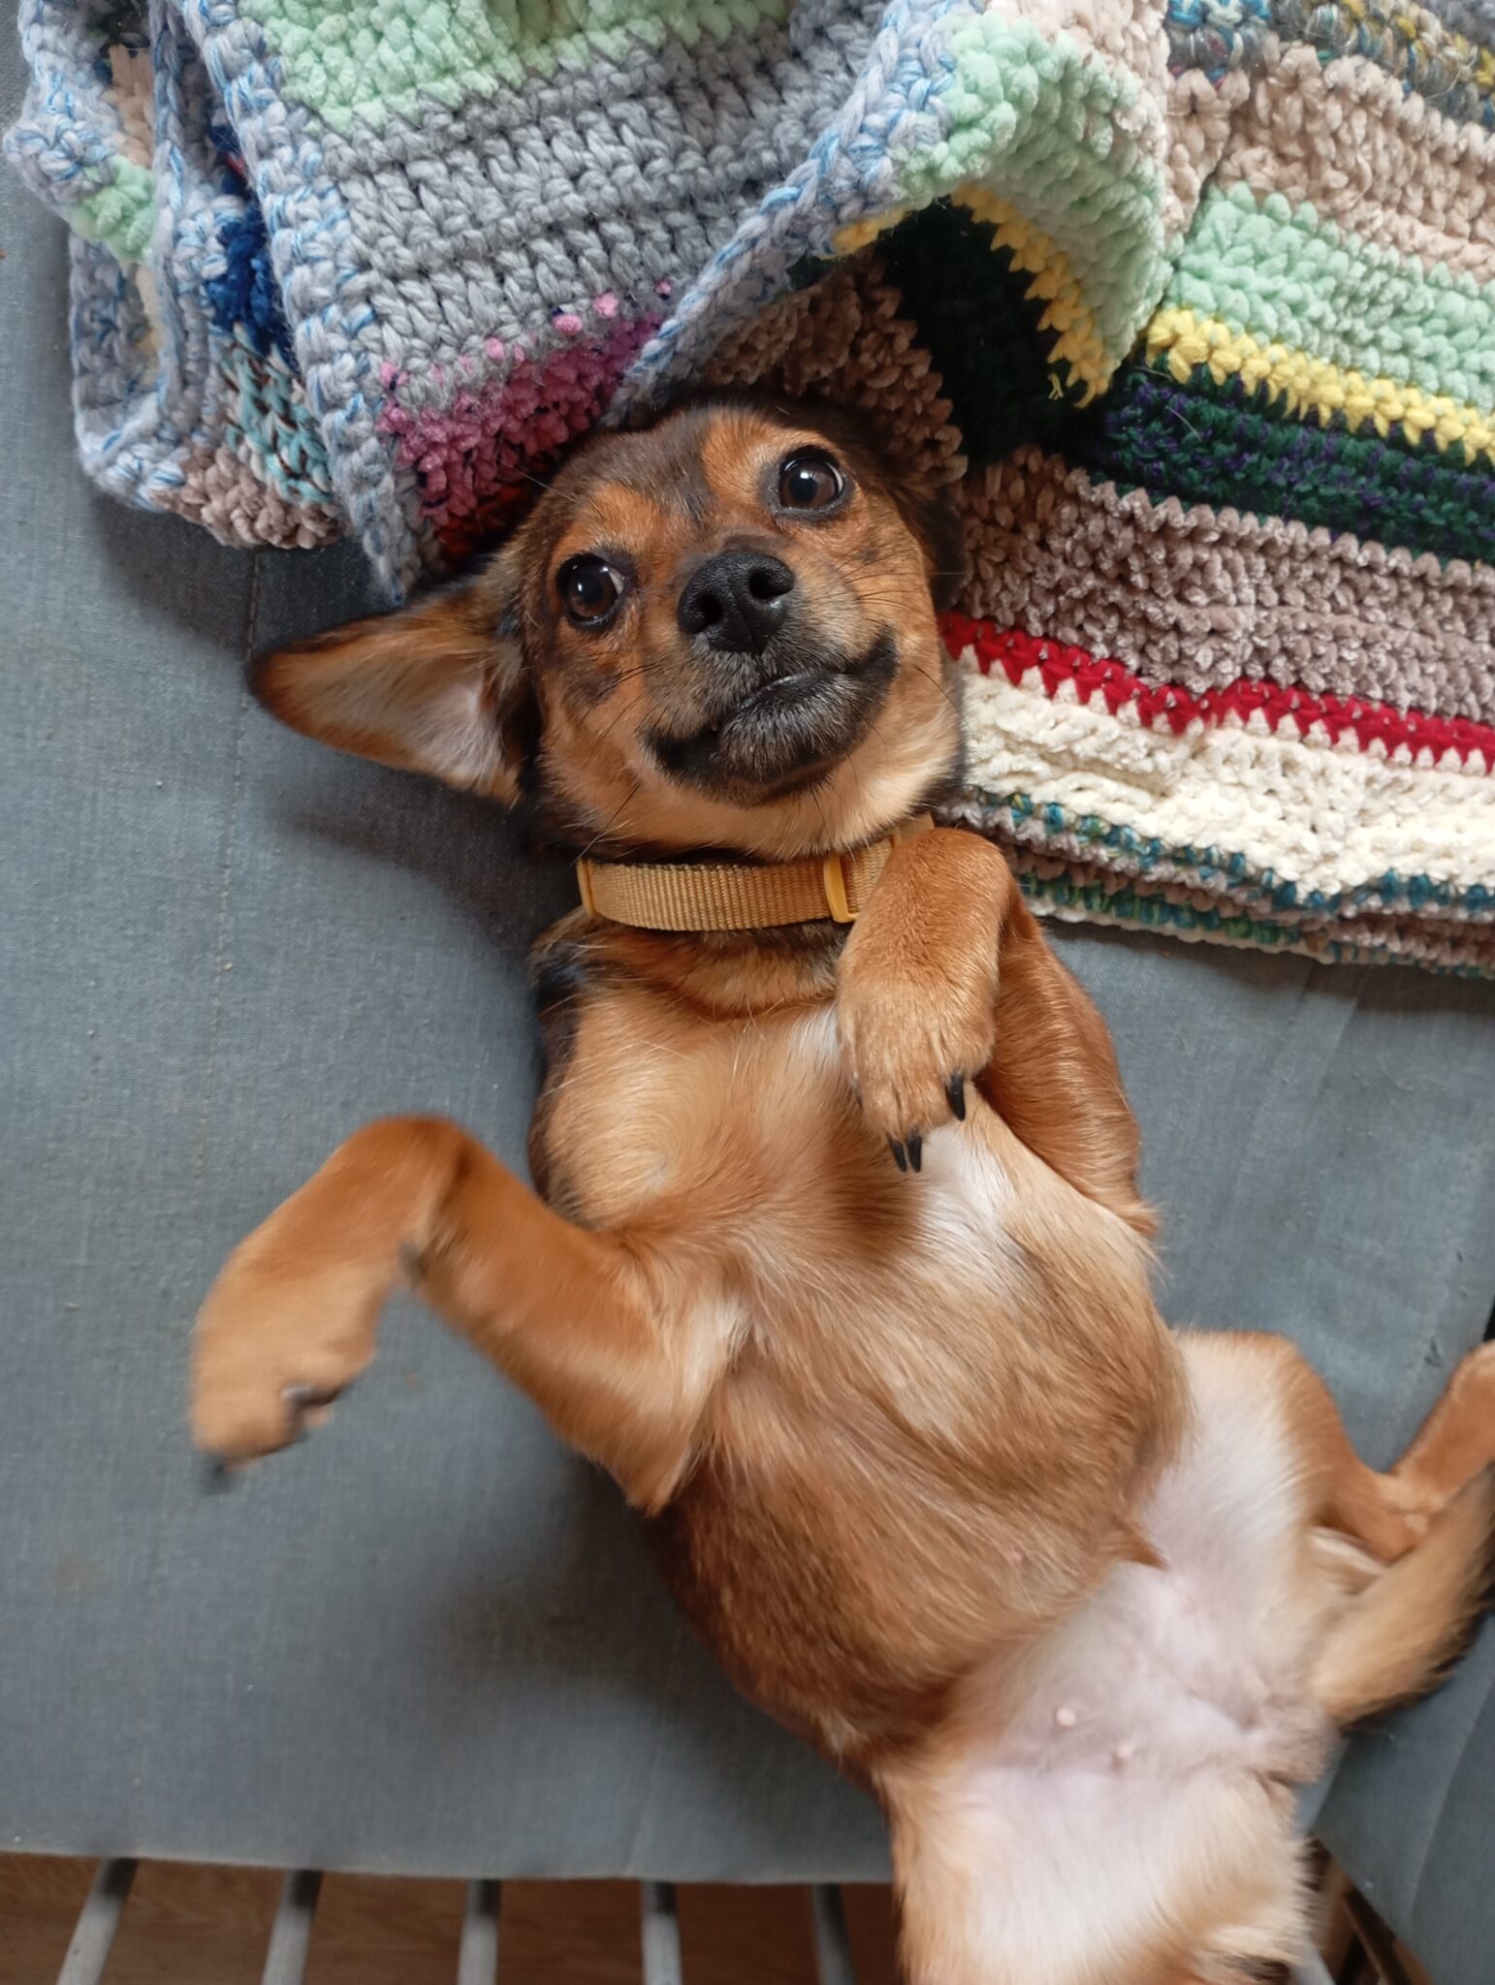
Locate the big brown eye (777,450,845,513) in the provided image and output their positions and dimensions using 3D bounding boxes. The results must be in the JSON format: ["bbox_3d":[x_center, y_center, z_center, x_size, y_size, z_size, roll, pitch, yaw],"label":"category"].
[{"bbox_3d":[0.019,-0.150,0.472,0.021,0.015,0.019,-26,107,0],"label":"big brown eye"}]

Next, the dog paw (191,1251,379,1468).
[{"bbox_3d":[-0.140,0.111,0.485,0.043,0.036,0.066,25,109,17],"label":"dog paw"}]

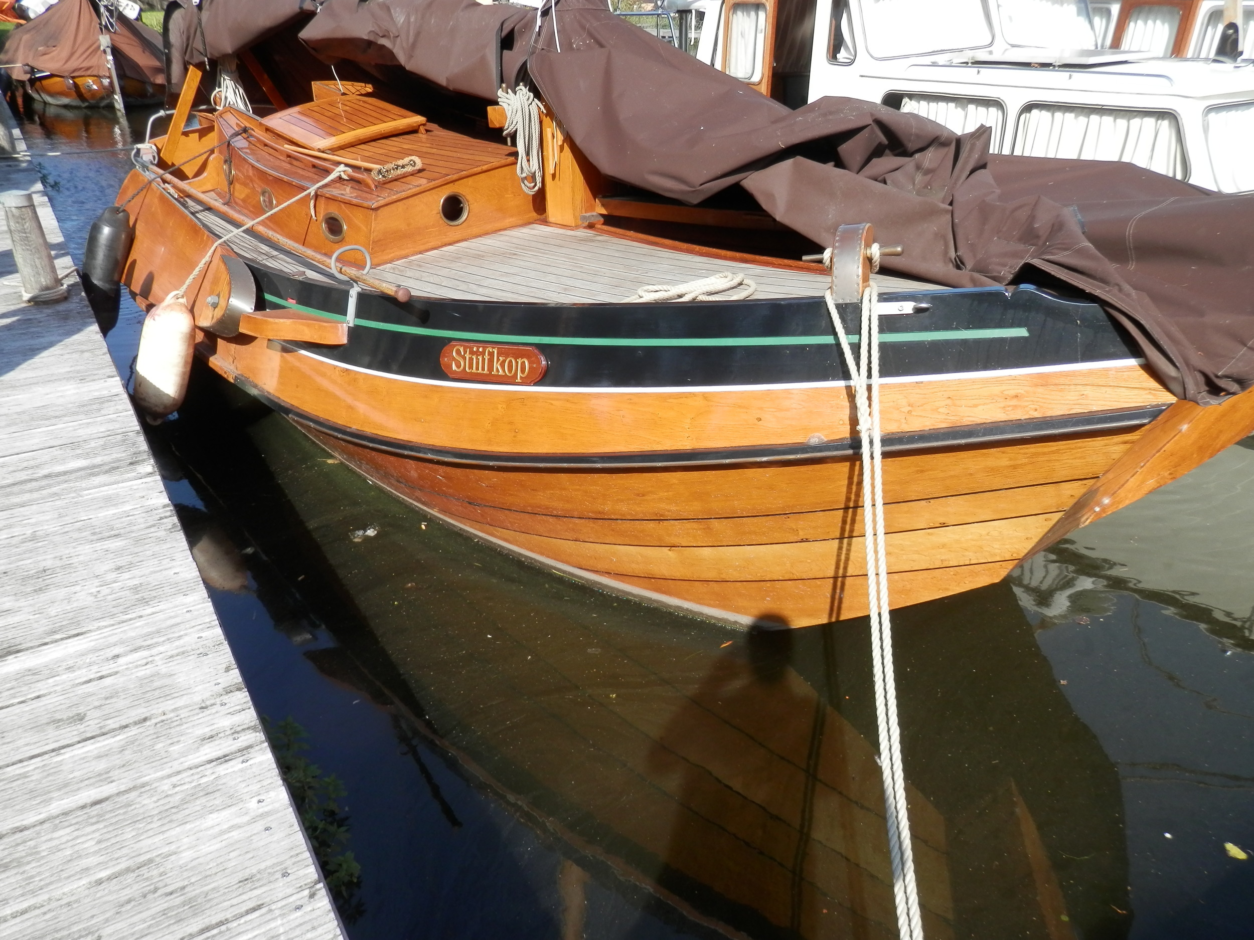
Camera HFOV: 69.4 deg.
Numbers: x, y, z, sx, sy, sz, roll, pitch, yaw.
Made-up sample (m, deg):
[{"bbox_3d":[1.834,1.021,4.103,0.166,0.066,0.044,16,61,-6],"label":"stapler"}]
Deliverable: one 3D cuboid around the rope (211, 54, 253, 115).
[{"bbox_3d":[-2.790,-2.721,6.408,0.250,0.400,0.170,-9,28,-20],"label":"rope"}]

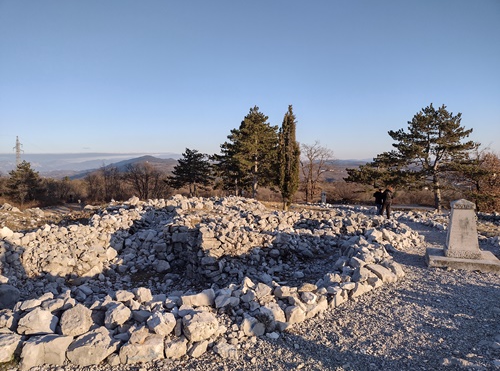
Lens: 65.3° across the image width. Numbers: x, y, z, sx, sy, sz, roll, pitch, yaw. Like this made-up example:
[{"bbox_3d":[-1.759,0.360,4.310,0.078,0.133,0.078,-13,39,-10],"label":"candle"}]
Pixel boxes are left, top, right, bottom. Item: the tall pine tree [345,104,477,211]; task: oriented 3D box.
[{"bbox_3d":[11.523,-1.974,28.000,9.480,7.680,7.500,0,4,0],"label":"tall pine tree"}]

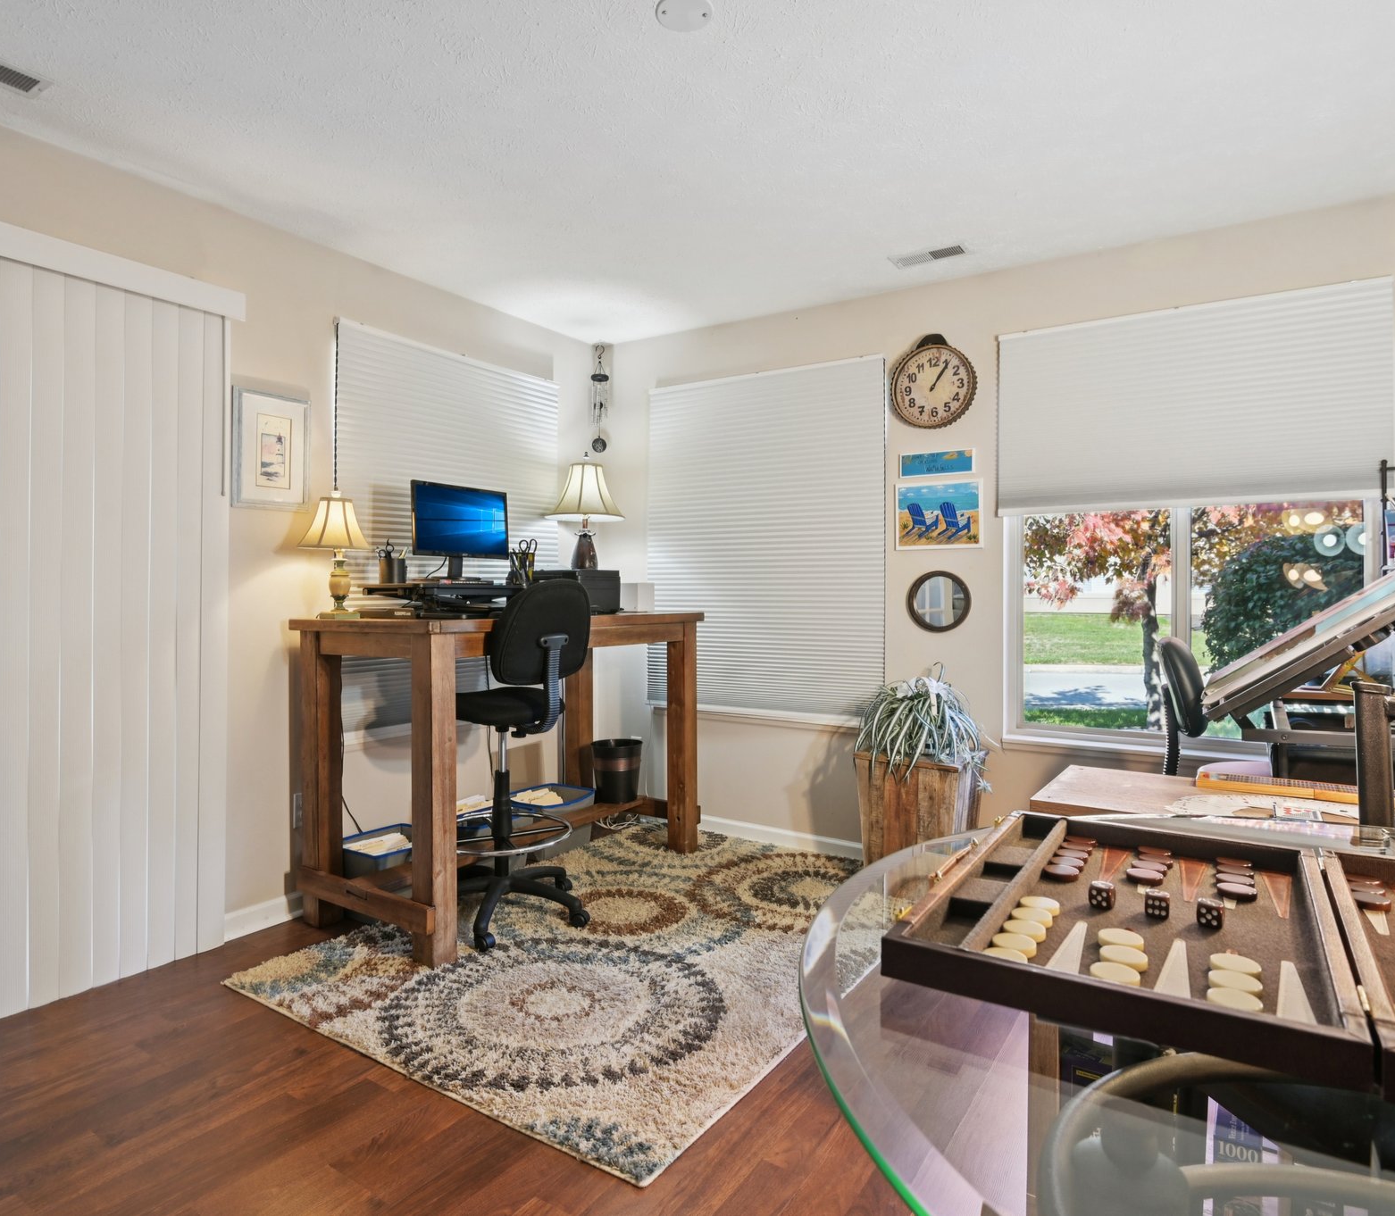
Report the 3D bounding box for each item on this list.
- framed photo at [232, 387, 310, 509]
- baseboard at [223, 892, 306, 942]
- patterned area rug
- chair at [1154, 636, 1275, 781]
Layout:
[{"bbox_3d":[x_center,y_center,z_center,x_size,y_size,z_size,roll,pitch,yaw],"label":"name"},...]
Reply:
[{"bbox_3d":[-1.488,-0.545,2.840,0.022,0.401,0.269,0,1,35],"label":"framed photo"},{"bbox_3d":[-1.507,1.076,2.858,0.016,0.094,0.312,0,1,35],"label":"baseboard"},{"bbox_3d":[-0.174,1.108,2.867,1.576,0.022,2.071,0,1,34],"label":"patterned area rug"},{"bbox_3d":[1.653,0.611,2.379,0.580,1.050,0.580,1,1,32],"label":"chair"}]

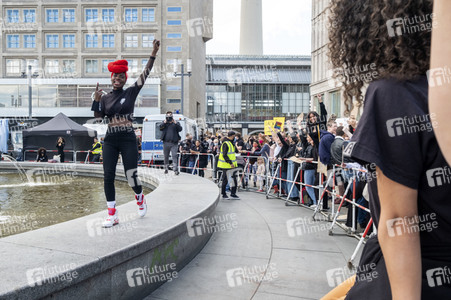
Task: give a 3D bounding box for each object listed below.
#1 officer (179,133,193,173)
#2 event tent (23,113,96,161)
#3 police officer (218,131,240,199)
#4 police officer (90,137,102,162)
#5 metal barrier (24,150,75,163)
[{"bbox_3d":[-1.623,0.267,13.881,0.420,1.860,0.520,1,1,30],"label":"officer"},{"bbox_3d":[-9.999,-0.654,20.746,3.000,3.250,3.000,1,1,5],"label":"event tent"},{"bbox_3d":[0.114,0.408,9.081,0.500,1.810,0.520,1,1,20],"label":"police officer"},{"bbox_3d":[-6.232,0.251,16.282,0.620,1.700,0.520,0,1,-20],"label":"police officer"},{"bbox_3d":[-8.661,0.528,16.689,2.500,1.080,0.500,1,1,-2],"label":"metal barrier"}]

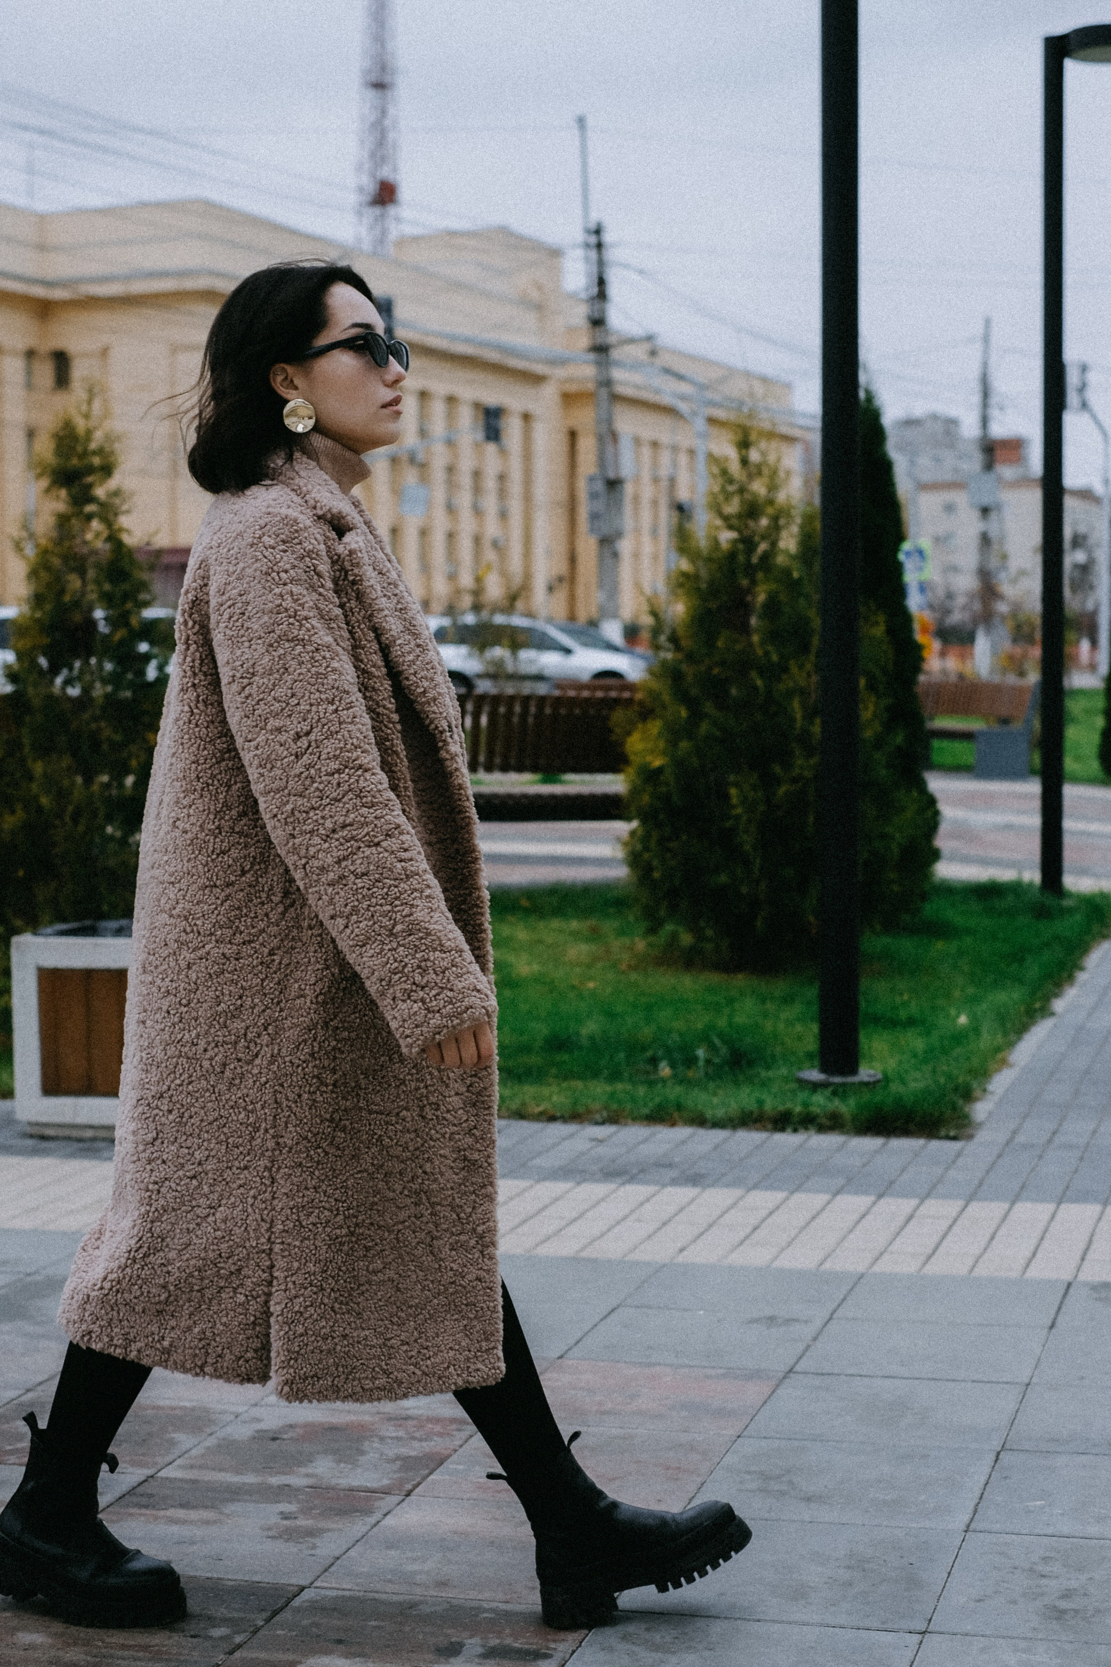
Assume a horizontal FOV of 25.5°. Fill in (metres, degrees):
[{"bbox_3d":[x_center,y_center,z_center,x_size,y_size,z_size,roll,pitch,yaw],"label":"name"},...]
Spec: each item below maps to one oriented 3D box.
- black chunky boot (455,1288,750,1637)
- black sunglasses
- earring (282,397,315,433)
[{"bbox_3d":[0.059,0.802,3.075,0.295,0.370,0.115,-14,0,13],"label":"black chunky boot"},{"bbox_3d":[-0.258,-0.584,3.015,0.135,0.048,0.142,-12,-2,23],"label":"black sunglasses"},{"bbox_3d":[-0.308,-0.503,2.955,0.041,0.042,0.008,0,3,12],"label":"earring"}]

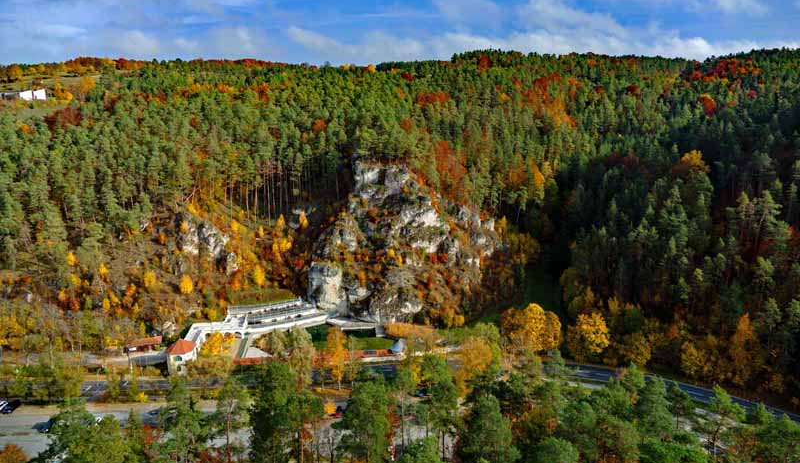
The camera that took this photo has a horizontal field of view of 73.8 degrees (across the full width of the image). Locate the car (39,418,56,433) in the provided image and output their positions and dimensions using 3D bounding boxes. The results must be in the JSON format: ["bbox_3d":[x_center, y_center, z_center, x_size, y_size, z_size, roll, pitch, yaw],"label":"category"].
[{"bbox_3d":[-81.966,45.278,124.843,1.800,1.500,4.400,-1,9,-6],"label":"car"}]

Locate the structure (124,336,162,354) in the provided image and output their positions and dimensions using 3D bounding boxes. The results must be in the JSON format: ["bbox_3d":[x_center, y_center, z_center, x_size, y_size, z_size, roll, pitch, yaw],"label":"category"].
[{"bbox_3d":[-78.871,34.790,164.211,10.200,3.300,4.400,-3,10,-21],"label":"structure"}]

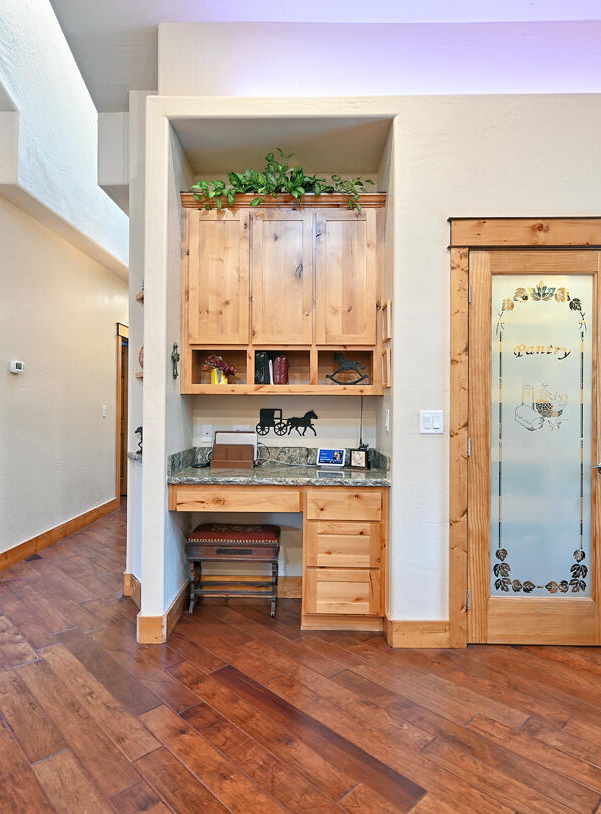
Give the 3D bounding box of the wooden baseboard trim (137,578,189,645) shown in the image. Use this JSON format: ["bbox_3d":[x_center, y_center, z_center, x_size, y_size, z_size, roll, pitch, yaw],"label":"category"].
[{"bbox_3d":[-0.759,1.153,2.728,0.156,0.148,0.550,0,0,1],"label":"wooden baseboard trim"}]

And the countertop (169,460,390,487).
[{"bbox_3d":[-0.111,0.408,2.826,1.201,0.041,0.493,0,0,2],"label":"countertop"}]

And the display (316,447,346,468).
[{"bbox_3d":[0.191,0.328,2.962,0.178,0.122,0.070,0,0,16],"label":"display"}]

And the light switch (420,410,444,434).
[{"bbox_3d":[0.682,0.079,2.457,0.121,0.120,0.015,0,0,2],"label":"light switch"}]

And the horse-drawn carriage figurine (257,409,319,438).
[{"bbox_3d":[-0.084,0.100,3.061,0.402,0.172,0.025,0,0,2],"label":"horse-drawn carriage figurine"}]

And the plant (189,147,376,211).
[{"bbox_3d":[-0.108,-1.311,2.793,1.060,0.375,0.320,0,0,2],"label":"plant"}]

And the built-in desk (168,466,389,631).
[{"bbox_3d":[-0.114,0.812,2.831,1.199,0.849,0.492,0,0,2],"label":"built-in desk"}]

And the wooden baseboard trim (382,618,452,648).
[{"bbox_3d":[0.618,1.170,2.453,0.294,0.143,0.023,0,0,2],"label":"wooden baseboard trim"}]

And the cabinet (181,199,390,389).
[{"bbox_3d":[-0.103,-0.654,2.915,1.190,1.170,0.325,0,0,1],"label":"cabinet"}]

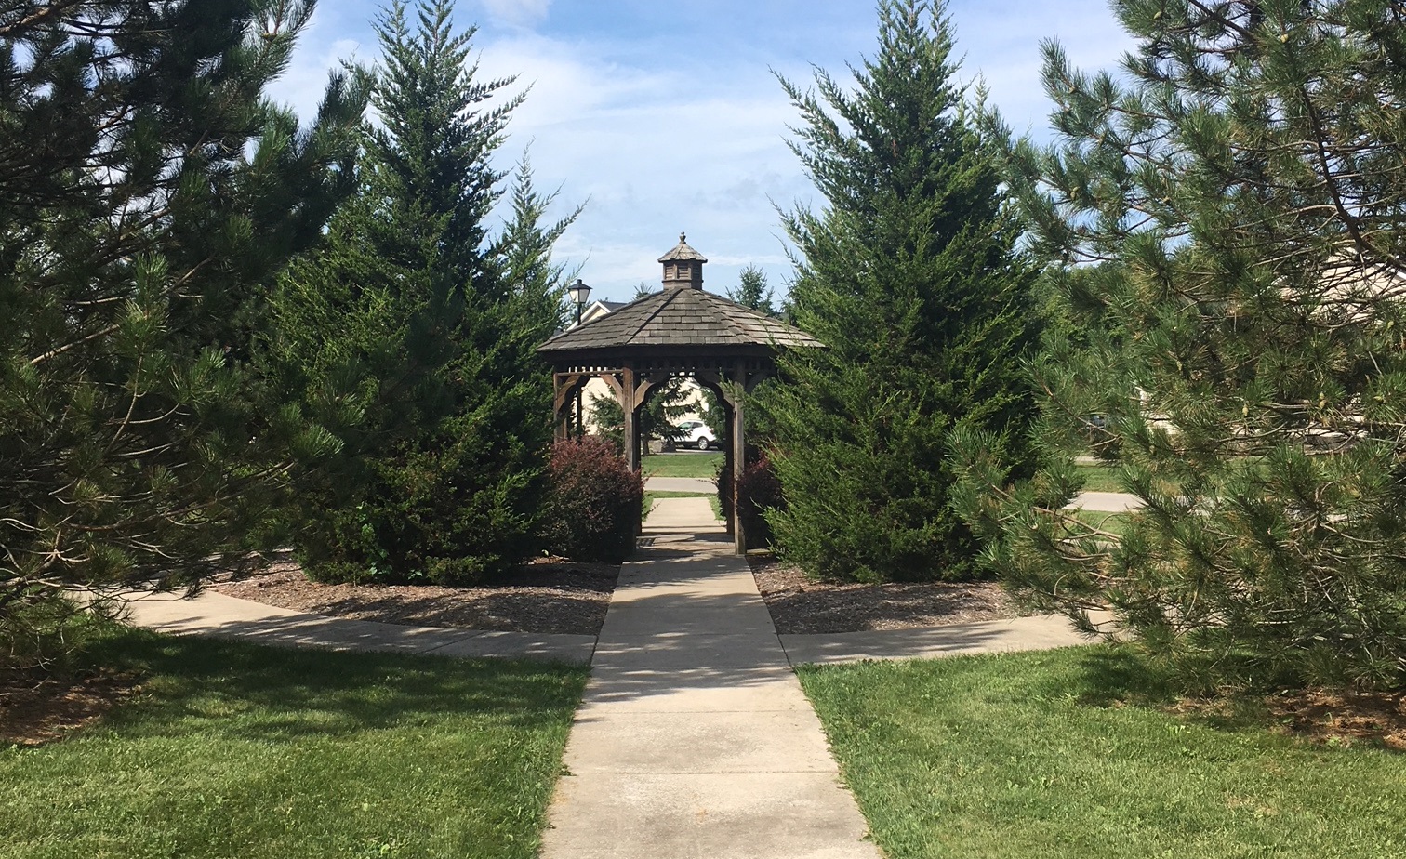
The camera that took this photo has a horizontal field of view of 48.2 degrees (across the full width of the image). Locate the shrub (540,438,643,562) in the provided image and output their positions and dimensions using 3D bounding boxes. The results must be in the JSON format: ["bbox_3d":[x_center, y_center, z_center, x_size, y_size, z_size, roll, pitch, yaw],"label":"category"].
[{"bbox_3d":[-1.157,0.690,15.800,1.120,1.200,1.100,0,1,-1],"label":"shrub"}]

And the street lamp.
[{"bbox_3d":[-2.210,-0.520,28.000,0.400,4.300,0.400,0,1,-1],"label":"street lamp"}]

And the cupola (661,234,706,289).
[{"bbox_3d":[-0.215,-1.850,17.300,0.530,0.635,0.530,0,1,-1],"label":"cupola"}]

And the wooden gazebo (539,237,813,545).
[{"bbox_3d":[-0.215,-0.455,17.300,3.080,3.420,3.080,0,1,-1],"label":"wooden gazebo"}]

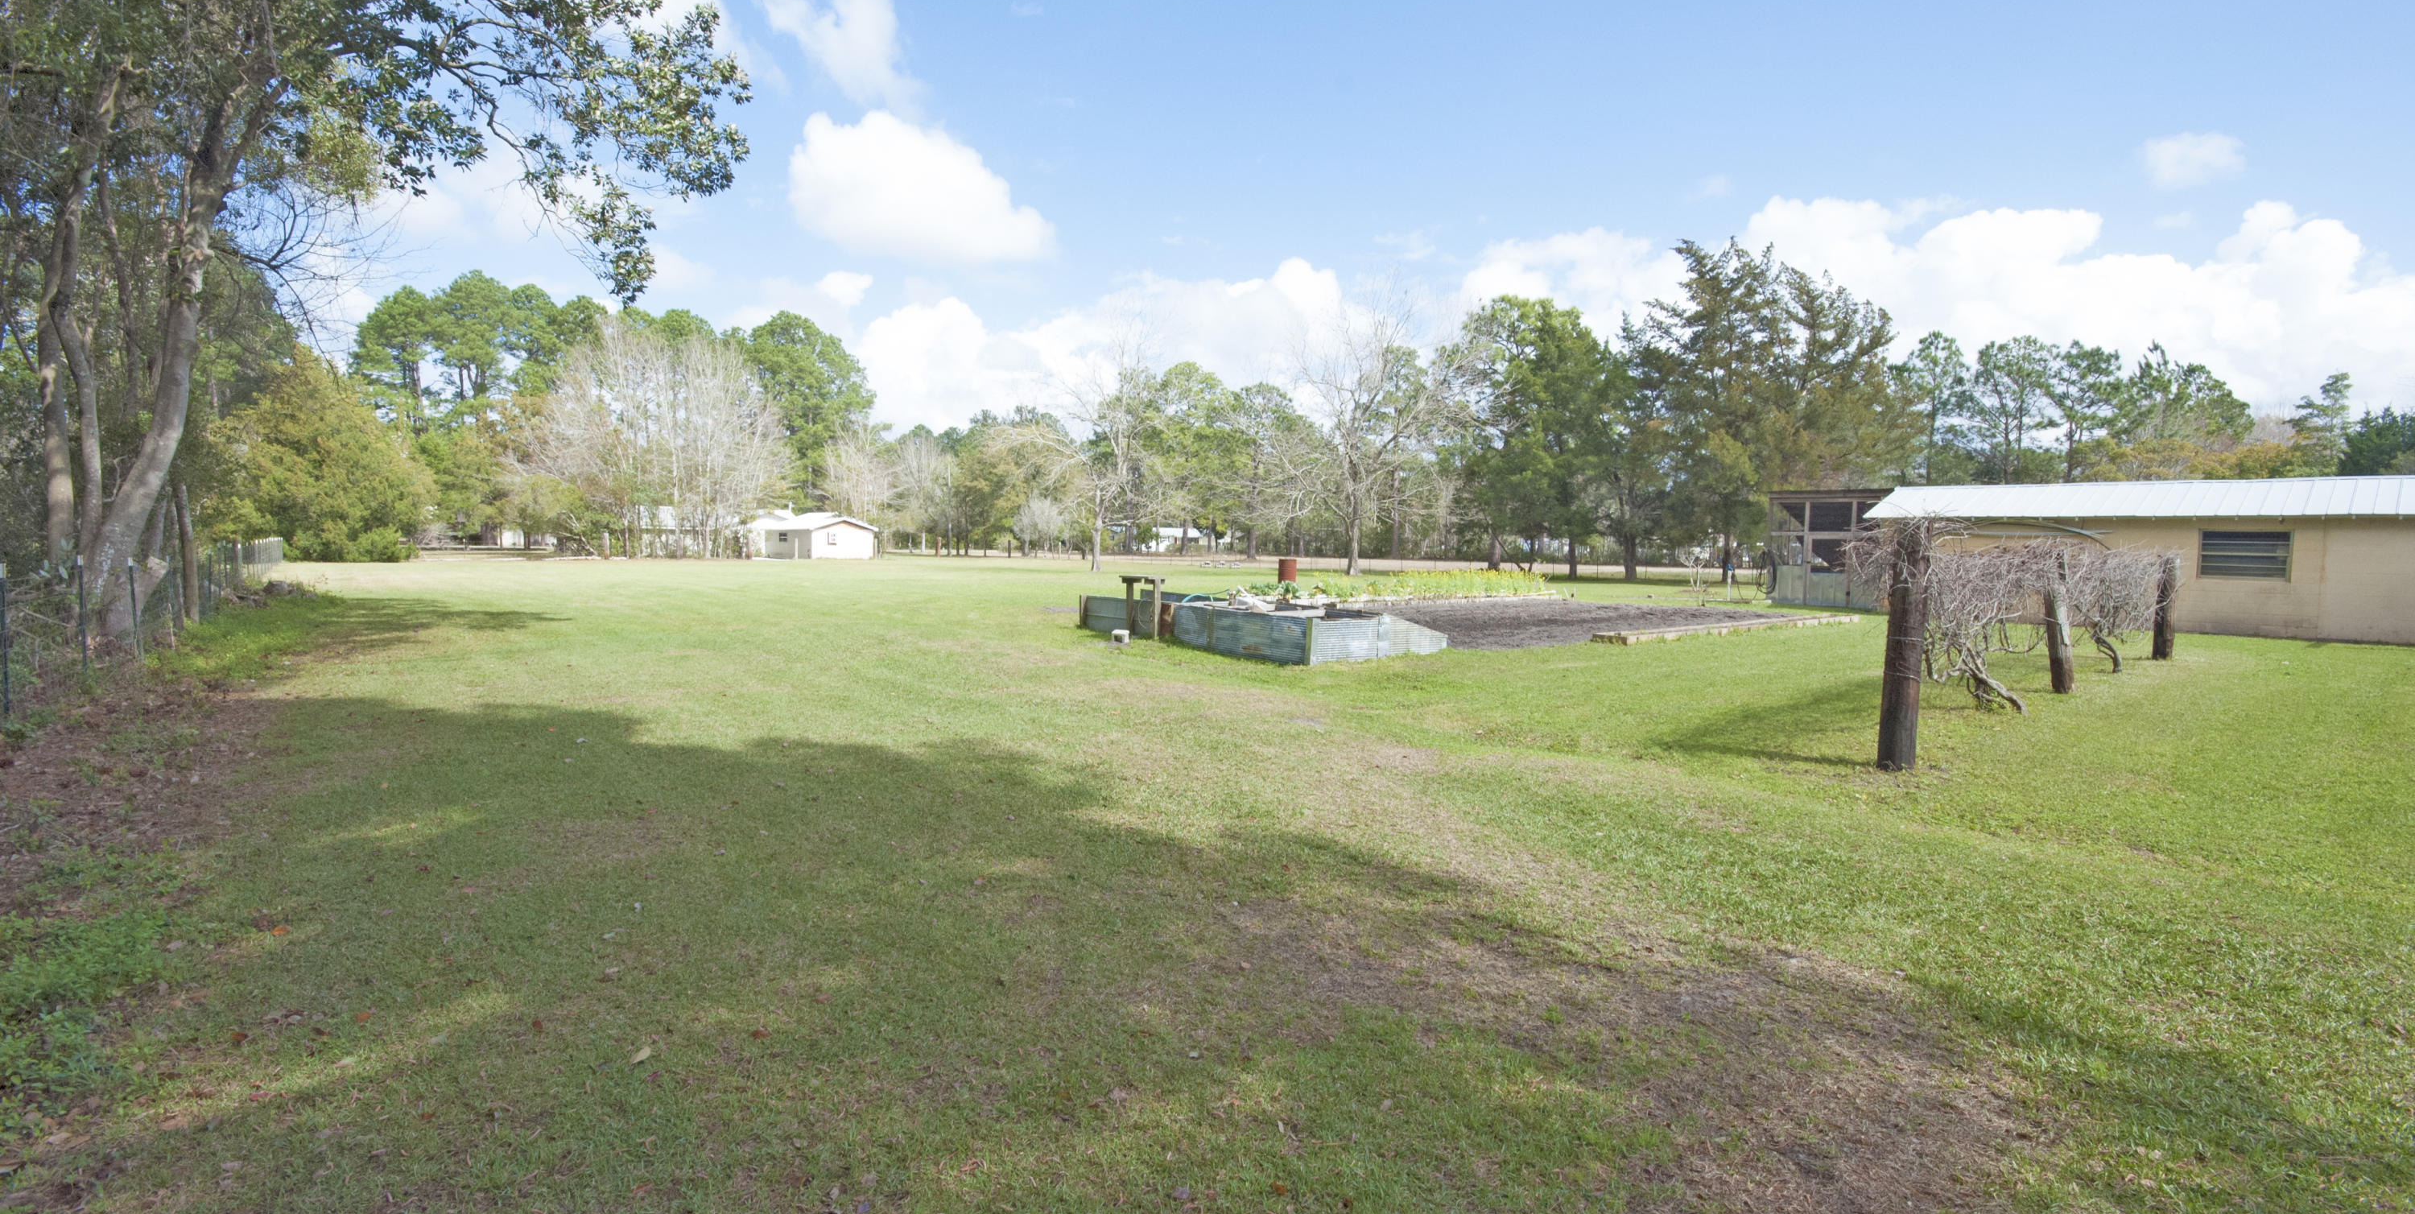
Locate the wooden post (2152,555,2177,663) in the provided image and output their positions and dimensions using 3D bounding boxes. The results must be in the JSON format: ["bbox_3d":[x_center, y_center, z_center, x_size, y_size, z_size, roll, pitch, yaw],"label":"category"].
[{"bbox_3d":[14.561,0.011,15.302,0.270,1.570,0.270,3,5,44],"label":"wooden post"}]

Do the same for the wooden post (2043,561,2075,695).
[{"bbox_3d":[9.586,0.218,11.334,0.250,1.550,0.250,-2,4,41],"label":"wooden post"}]

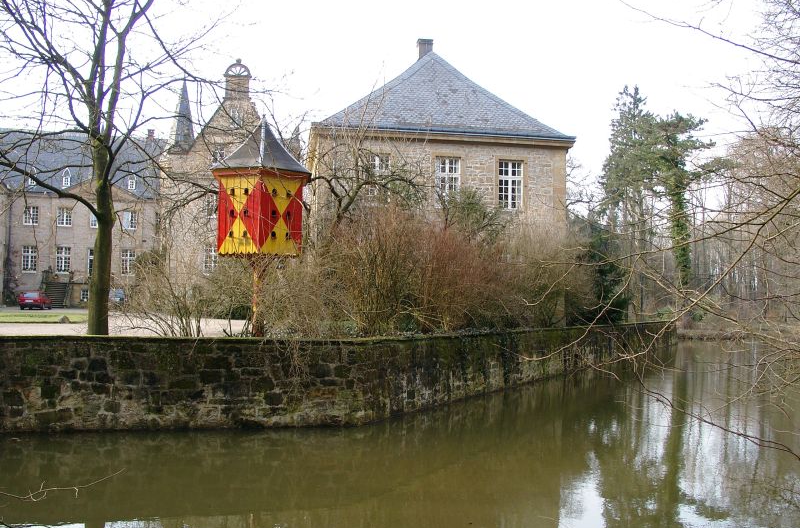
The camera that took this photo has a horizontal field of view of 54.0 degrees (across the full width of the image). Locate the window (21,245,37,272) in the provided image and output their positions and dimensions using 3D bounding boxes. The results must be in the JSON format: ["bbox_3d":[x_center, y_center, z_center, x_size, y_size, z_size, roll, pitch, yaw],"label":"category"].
[{"bbox_3d":[-29.248,-0.387,62.033,1.060,2.100,0.160,2,-3,-18],"label":"window"}]

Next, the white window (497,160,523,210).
[{"bbox_3d":[4.803,-3.397,34.000,1.100,2.130,0.160,2,-3,-11],"label":"white window"}]

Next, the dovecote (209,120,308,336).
[{"bbox_3d":[-3.027,-0.793,17.300,2.200,4.850,2.350,2,-3,-10],"label":"dovecote"}]

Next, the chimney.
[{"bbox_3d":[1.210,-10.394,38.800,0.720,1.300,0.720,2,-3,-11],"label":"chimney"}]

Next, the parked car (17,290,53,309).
[{"bbox_3d":[-26.389,2.626,57.000,1.700,1.400,4.200,2,-3,-15],"label":"parked car"}]

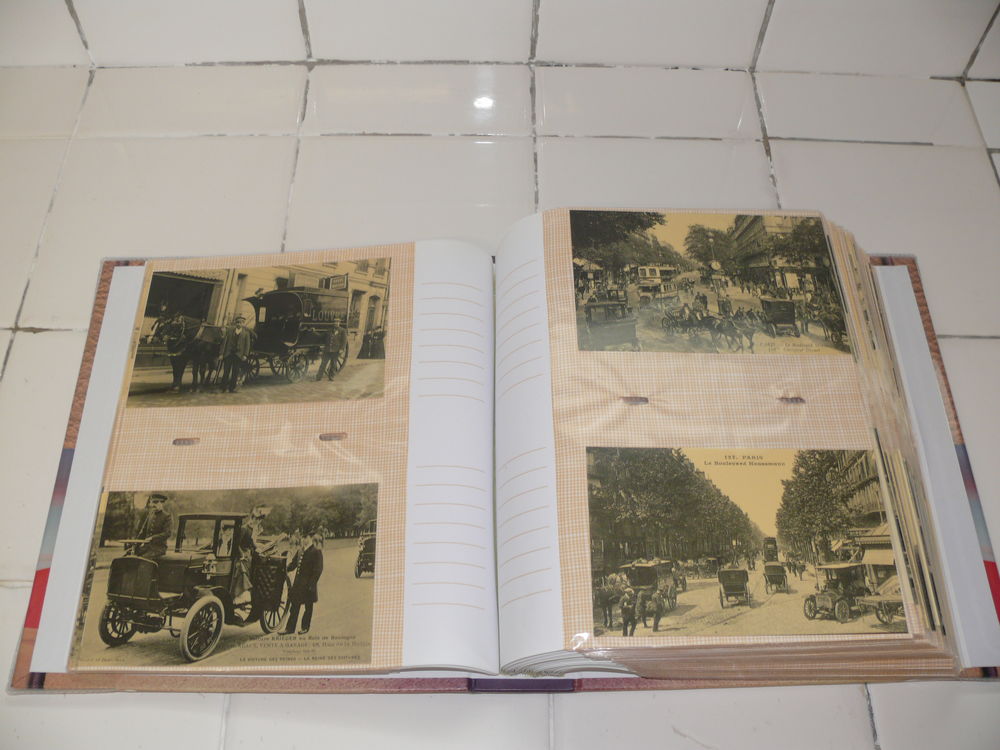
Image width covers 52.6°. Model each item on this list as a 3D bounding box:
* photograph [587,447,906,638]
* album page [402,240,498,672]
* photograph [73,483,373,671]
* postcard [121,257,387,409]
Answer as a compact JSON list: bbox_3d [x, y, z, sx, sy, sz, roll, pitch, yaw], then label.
[{"bbox_3d":[0.111,0.074,0.463,0.140,0.003,0.090,1,61,-2],"label":"photograph"},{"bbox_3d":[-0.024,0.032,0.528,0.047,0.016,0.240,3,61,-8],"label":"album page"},{"bbox_3d":[-0.130,0.097,0.491,0.140,0.003,0.090,-2,61,3],"label":"photograph"},{"bbox_3d":[-0.131,-0.024,0.557,0.140,0.003,0.090,-2,61,3],"label":"postcard"}]

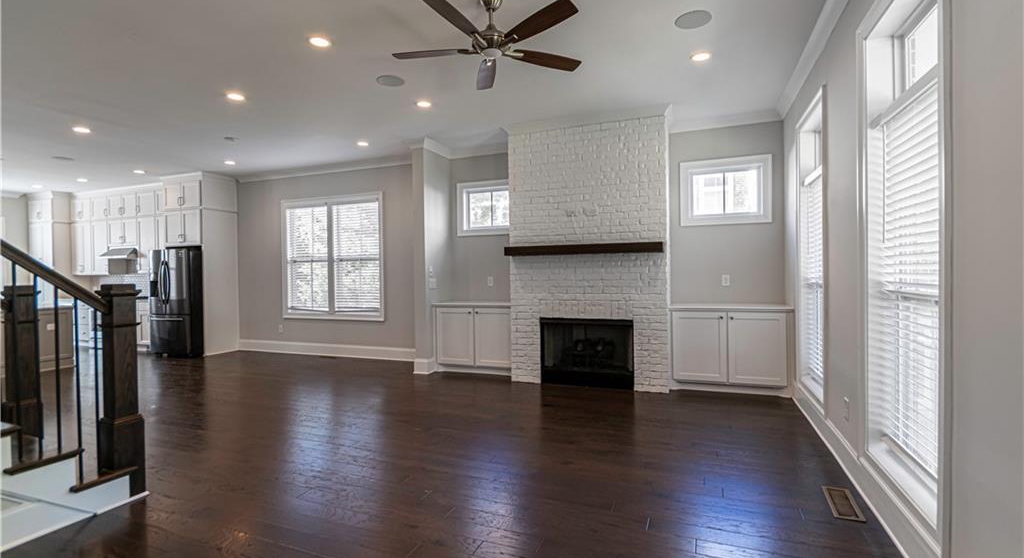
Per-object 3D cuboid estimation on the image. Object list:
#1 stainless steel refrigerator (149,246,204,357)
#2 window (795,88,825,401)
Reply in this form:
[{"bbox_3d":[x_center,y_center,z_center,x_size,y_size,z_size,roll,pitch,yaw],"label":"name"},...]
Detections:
[{"bbox_3d":[-5.537,0.380,7.891,0.988,1.780,0.849,-1,1,22],"label":"stainless steel refrigerator"},{"bbox_3d":[2.587,-0.206,3.843,0.124,2.329,0.911,-1,1,22],"label":"window"}]

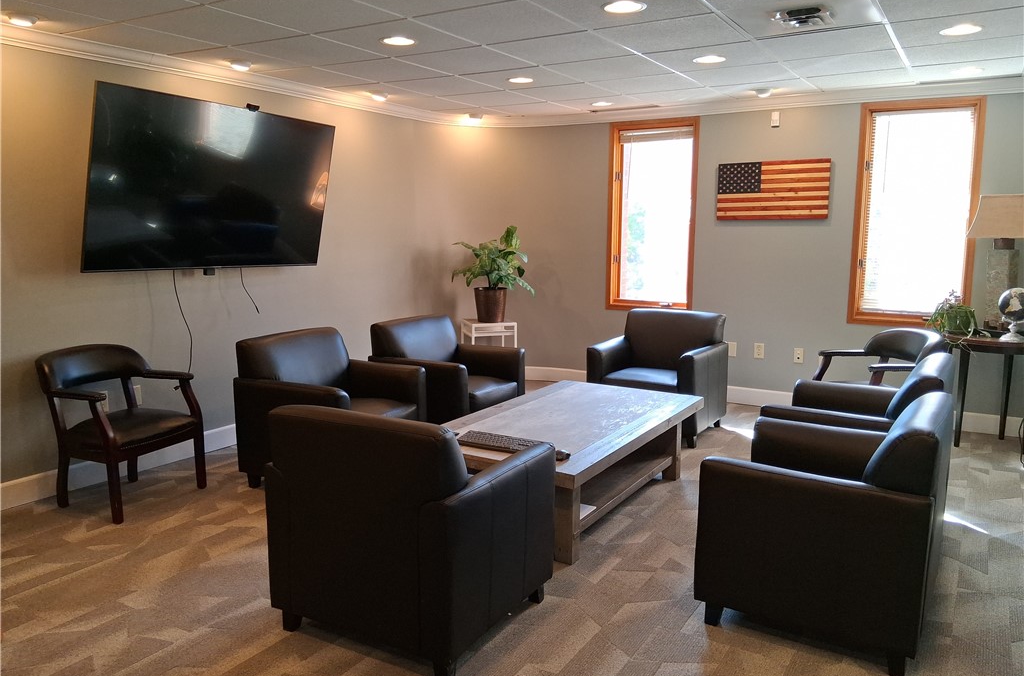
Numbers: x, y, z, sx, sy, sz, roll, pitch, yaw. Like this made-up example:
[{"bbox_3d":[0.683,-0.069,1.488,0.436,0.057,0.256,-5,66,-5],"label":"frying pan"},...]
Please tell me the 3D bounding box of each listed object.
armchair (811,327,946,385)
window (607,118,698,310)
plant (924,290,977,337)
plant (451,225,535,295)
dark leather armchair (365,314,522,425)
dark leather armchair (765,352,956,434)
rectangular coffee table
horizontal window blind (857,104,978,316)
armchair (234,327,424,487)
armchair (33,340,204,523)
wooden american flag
[{"bbox_3d":[2.233,0.350,4.618,0.616,0.788,0.616,-1,9,-10],"label":"armchair"},{"bbox_3d":[1.150,-0.994,6.308,0.742,1.530,0.091,5,10,31],"label":"window"},{"bbox_3d":[2.788,-0.167,4.902,0.300,0.270,0.280,5,10,29],"label":"plant"},{"bbox_3d":[-0.165,-0.664,6.505,0.702,0.584,0.626,0,9,-1],"label":"plant"},{"bbox_3d":[-0.404,0.290,4.893,0.700,0.795,0.745,5,10,32],"label":"dark leather armchair"},{"bbox_3d":[1.607,0.499,3.585,0.717,0.798,0.745,5,10,31],"label":"dark leather armchair"},{"bbox_3d":[0.294,0.613,4.103,0.938,0.392,1.679,5,10,31],"label":"rectangular coffee table"},{"bbox_3d":[2.760,-0.820,5.283,0.635,1.385,0.050,5,10,31],"label":"horizontal window blind"},{"bbox_3d":[-0.974,0.395,4.255,0.717,0.798,0.745,4,9,23],"label":"armchair"},{"bbox_3d":[-2.014,0.443,3.959,0.616,0.788,0.616,4,9,23],"label":"armchair"},{"bbox_3d":[1.949,-1.100,5.763,0.813,0.426,0.035,5,10,31],"label":"wooden american flag"}]

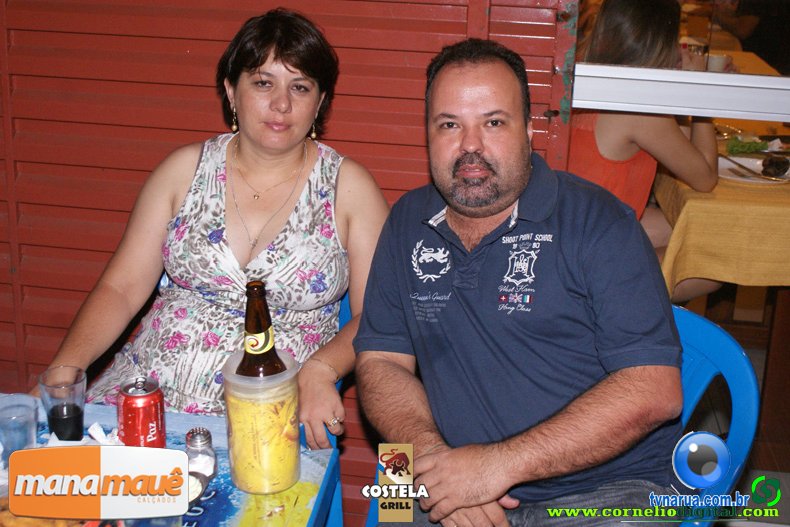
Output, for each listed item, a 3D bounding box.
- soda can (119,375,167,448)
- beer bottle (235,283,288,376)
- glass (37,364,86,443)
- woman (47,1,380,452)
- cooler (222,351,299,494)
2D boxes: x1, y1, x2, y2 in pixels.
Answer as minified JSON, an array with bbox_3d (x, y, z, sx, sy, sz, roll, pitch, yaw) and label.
[{"bbox_3d":[-0.364,0.232,1.418,0.066,0.122,0.066,2,17,-1],"label":"soda can"},{"bbox_3d":[-0.186,0.164,1.367,0.075,0.287,0.075,0,19,0],"label":"beer bottle"},{"bbox_3d":[-0.500,0.218,1.496,0.068,0.102,0.068,1,18,0],"label":"glass"},{"bbox_3d":[-0.286,0.244,1.626,0.580,1.280,0.680,4,17,4],"label":"woman"},{"bbox_3d":[-0.184,0.223,1.388,0.105,0.175,0.105,1,18,0],"label":"cooler"}]

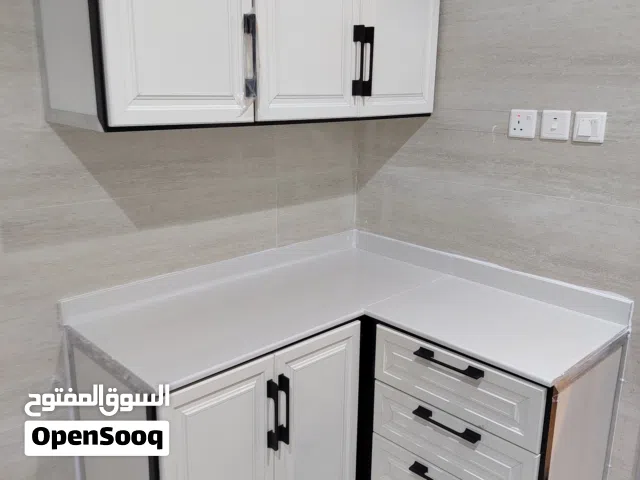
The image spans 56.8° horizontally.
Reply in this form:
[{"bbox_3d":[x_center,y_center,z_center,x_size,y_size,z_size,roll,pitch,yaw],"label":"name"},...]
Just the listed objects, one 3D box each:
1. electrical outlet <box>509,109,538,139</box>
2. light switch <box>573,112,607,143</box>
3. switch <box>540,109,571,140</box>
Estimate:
[{"bbox_3d":[0.643,-0.366,1.872,0.014,0.087,0.087,-14,21,-43],"label":"electrical outlet"},{"bbox_3d":[0.789,-0.328,1.730,0.016,0.087,0.087,-14,21,-43],"label":"light switch"},{"bbox_3d":[0.718,-0.348,1.799,0.014,0.087,0.087,-14,21,-43],"label":"switch"}]

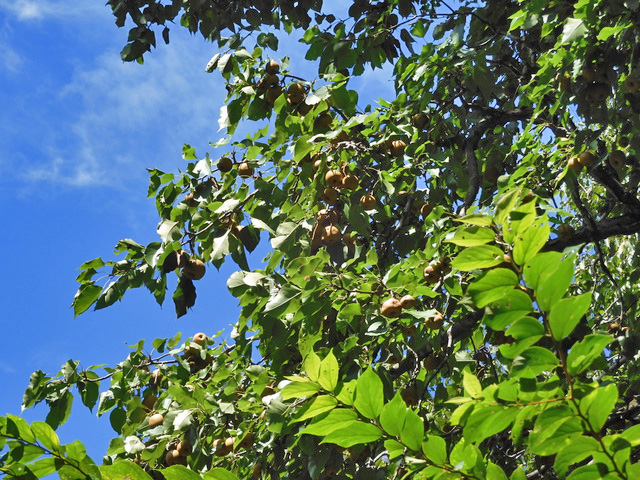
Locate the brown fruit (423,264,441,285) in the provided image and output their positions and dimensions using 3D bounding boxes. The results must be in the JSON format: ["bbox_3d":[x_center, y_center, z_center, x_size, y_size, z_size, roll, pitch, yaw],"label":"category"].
[{"bbox_3d":[0.276,0.087,5.500,0.042,0.046,0.042,0,-25,0],"label":"brown fruit"}]

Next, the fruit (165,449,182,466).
[{"bbox_3d":[-0.385,0.574,5.850,0.048,0.046,0.048,0,-25,0],"label":"fruit"}]

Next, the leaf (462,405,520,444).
[{"bbox_3d":[0.301,0.324,3.900,0.116,0.020,0.056,-30,-69,12],"label":"leaf"}]

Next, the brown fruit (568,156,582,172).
[{"bbox_3d":[0.691,-0.203,6.000,0.042,0.043,0.042,0,-25,0],"label":"brown fruit"}]

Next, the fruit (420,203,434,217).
[{"bbox_3d":[0.315,-0.089,6.500,0.047,0.047,0.047,-1,-25,3],"label":"fruit"}]

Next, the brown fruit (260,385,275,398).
[{"bbox_3d":[-0.142,0.418,6.100,0.044,0.044,0.044,1,-25,-1],"label":"brown fruit"}]

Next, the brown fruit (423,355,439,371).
[{"bbox_3d":[0.315,0.348,6.300,0.047,0.045,0.047,0,-25,0],"label":"brown fruit"}]

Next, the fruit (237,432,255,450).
[{"bbox_3d":[-0.181,0.490,5.400,0.043,0.041,0.043,0,-25,0],"label":"fruit"}]

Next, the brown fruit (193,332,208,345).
[{"bbox_3d":[-0.296,0.247,5.500,0.040,0.036,0.040,0,-25,0],"label":"brown fruit"}]

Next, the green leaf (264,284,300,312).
[{"bbox_3d":[-0.098,0.153,5.800,0.110,0.030,0.065,-30,-73,18],"label":"green leaf"}]

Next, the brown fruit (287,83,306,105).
[{"bbox_3d":[-0.067,-0.416,6.300,0.054,0.054,0.054,0,-25,-1],"label":"brown fruit"}]

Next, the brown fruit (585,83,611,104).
[{"bbox_3d":[0.851,-0.451,6.800,0.074,0.061,0.067,0,-30,0],"label":"brown fruit"}]

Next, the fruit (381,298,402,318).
[{"bbox_3d":[0.213,0.204,6.600,0.064,0.059,0.062,0,-30,0],"label":"fruit"}]

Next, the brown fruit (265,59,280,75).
[{"bbox_3d":[-0.135,-0.490,6.300,0.044,0.044,0.044,1,-25,-1],"label":"brown fruit"}]

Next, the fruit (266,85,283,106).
[{"bbox_3d":[-0.137,-0.440,6.750,0.052,0.061,0.055,0,-30,0],"label":"fruit"}]

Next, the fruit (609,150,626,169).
[{"bbox_3d":[0.898,-0.243,6.700,0.051,0.051,0.051,-4,-25,8],"label":"fruit"}]

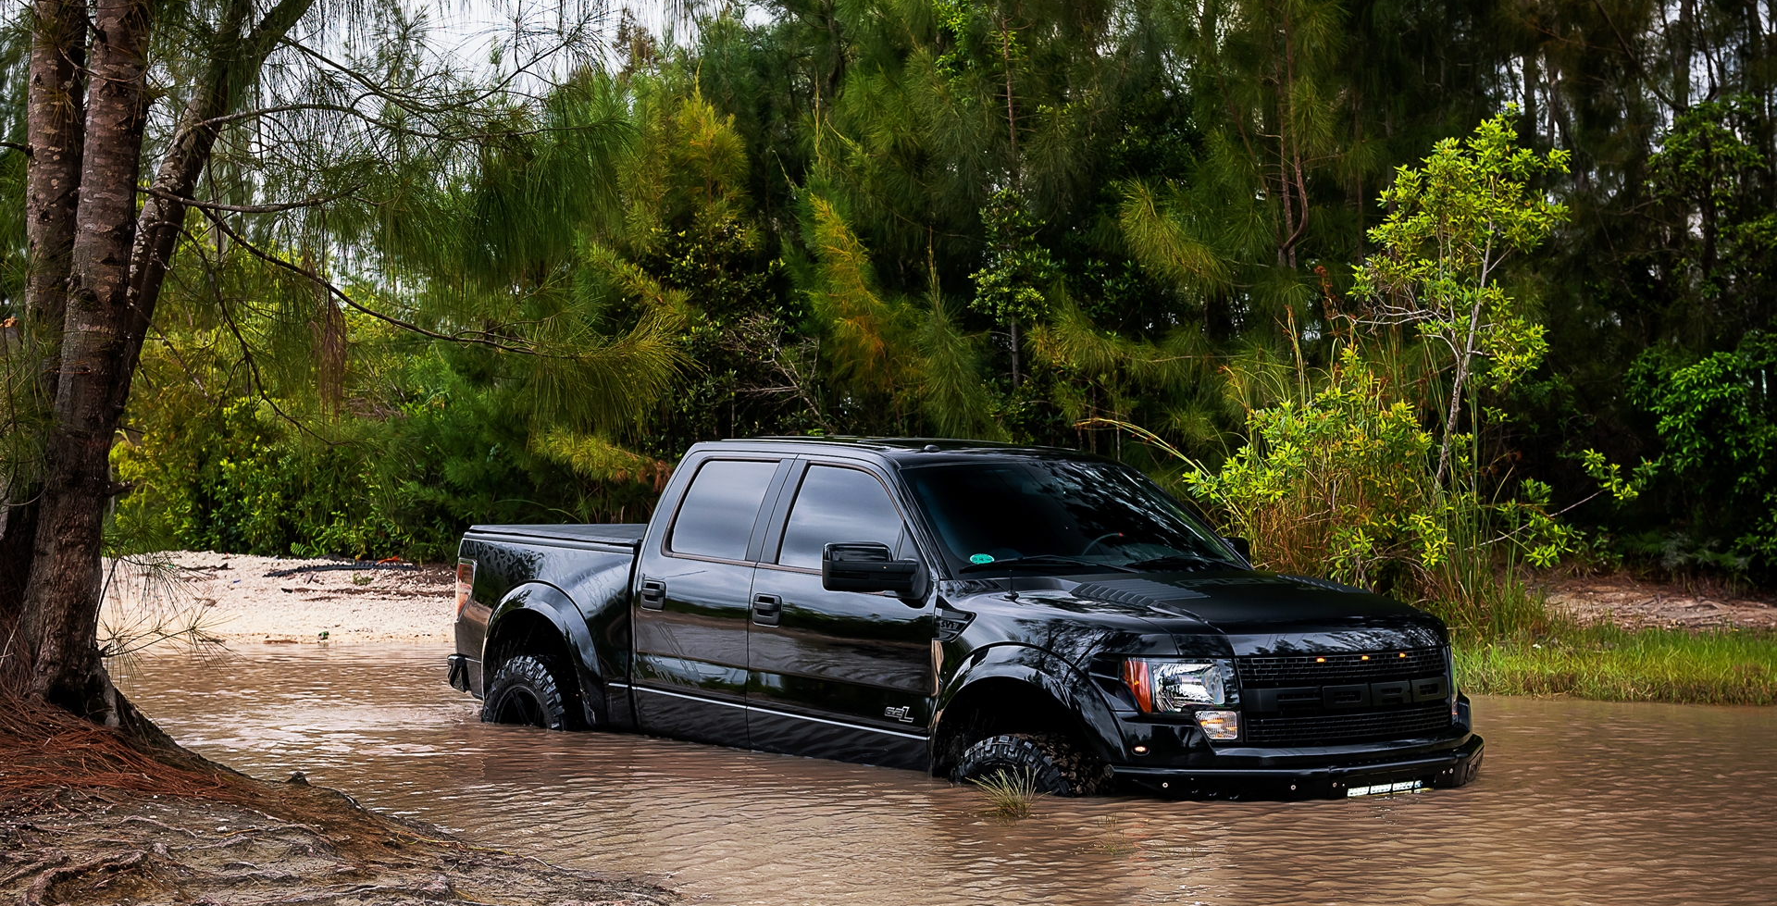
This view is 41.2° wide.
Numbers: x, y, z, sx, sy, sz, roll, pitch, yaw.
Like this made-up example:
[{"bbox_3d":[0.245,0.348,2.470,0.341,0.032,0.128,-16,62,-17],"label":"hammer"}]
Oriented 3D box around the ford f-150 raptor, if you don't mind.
[{"bbox_3d":[0.093,0.926,11.455,2.220,2.010,5.880,0,1,-38],"label":"ford f-150 raptor"}]

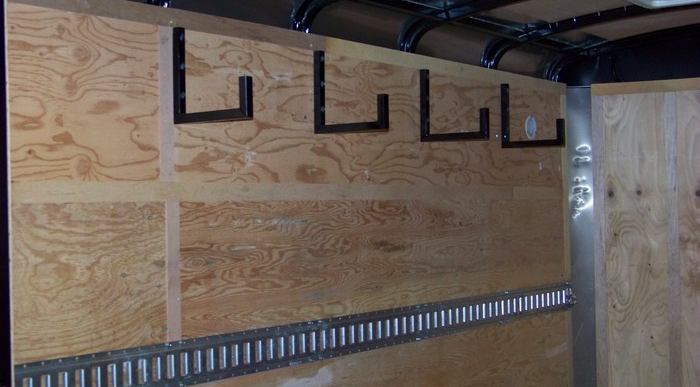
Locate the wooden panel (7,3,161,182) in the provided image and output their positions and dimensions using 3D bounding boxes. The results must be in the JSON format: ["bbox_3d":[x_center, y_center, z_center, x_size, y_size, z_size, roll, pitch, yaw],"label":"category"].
[{"bbox_3d":[-0.646,-0.234,2.747,0.018,0.413,0.475,-2,-1,36],"label":"wooden panel"}]

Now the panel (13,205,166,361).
[{"bbox_3d":[-0.632,0.207,2.745,0.018,0.370,0.484,-2,-1,36],"label":"panel"}]

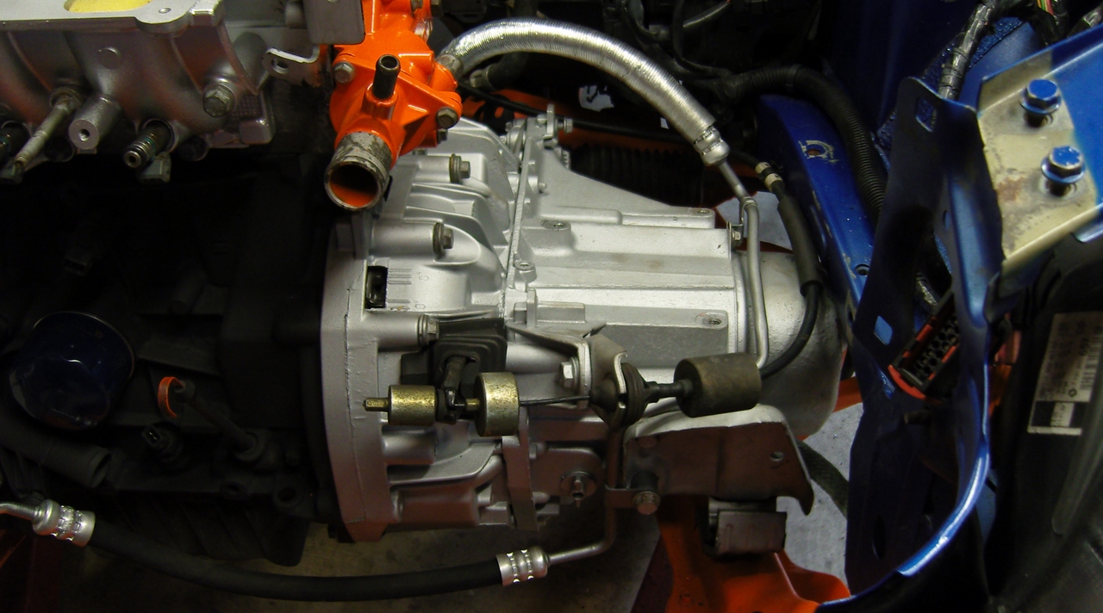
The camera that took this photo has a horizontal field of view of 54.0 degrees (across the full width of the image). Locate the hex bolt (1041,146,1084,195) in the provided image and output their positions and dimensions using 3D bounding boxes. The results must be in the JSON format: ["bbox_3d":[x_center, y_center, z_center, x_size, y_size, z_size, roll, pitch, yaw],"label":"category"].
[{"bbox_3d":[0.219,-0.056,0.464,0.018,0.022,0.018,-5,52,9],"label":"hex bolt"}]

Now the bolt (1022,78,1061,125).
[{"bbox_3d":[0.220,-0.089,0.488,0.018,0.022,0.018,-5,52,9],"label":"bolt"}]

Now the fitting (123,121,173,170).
[{"bbox_3d":[-0.259,-0.103,0.694,0.019,0.019,0.052,4,26,0],"label":"fitting"}]

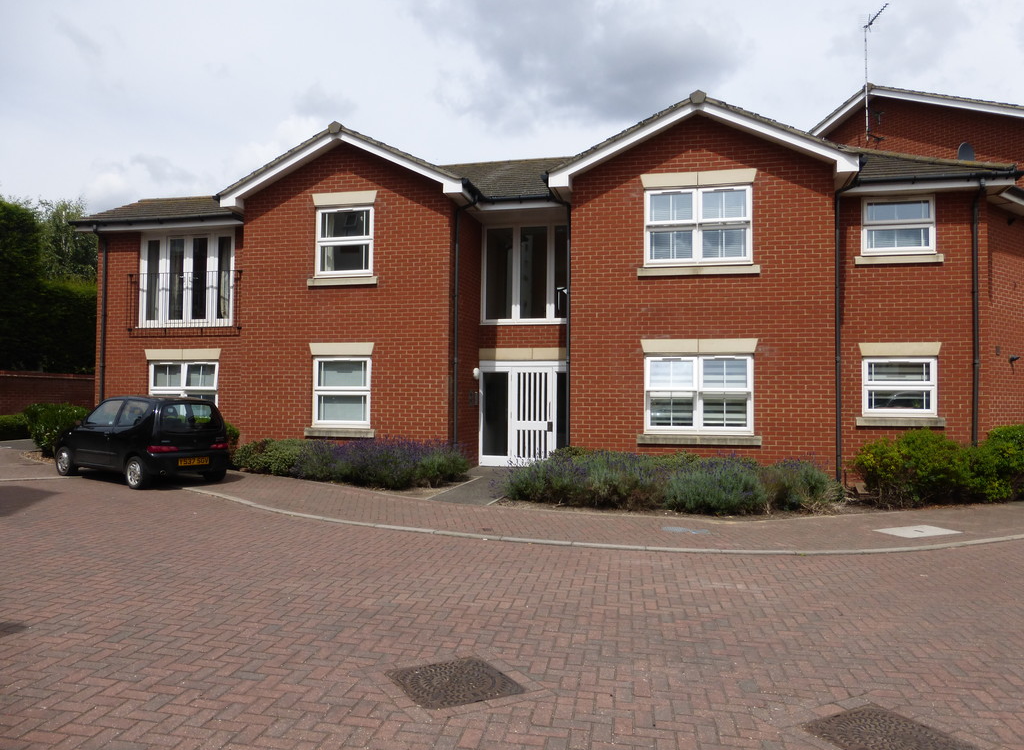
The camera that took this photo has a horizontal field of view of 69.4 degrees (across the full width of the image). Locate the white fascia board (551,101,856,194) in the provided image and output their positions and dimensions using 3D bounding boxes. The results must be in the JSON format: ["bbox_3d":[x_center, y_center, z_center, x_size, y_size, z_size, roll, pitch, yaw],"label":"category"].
[{"bbox_3d":[3.023,-3.779,12.073,4.862,1.260,0.200,0,-2,13],"label":"white fascia board"}]

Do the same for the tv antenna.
[{"bbox_3d":[9.331,-7.725,18.806,0.420,3.225,1.200,1,-2,-3],"label":"tv antenna"}]

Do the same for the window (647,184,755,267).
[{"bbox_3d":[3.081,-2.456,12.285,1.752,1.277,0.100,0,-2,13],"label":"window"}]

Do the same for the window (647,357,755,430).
[{"bbox_3d":[3.077,0.330,12.218,1.746,1.300,0.100,0,-2,13],"label":"window"}]

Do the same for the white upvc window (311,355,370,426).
[{"bbox_3d":[-3.120,0.315,13.623,1.162,1.298,0.100,0,-2,13],"label":"white upvc window"}]

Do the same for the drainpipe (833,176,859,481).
[{"bbox_3d":[5.333,-0.777,11.809,0.340,4.974,0.090,0,-2,13],"label":"drainpipe"}]

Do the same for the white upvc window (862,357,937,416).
[{"bbox_3d":[6.651,0.210,12.695,1.168,1.011,0.100,0,-2,13],"label":"white upvc window"}]

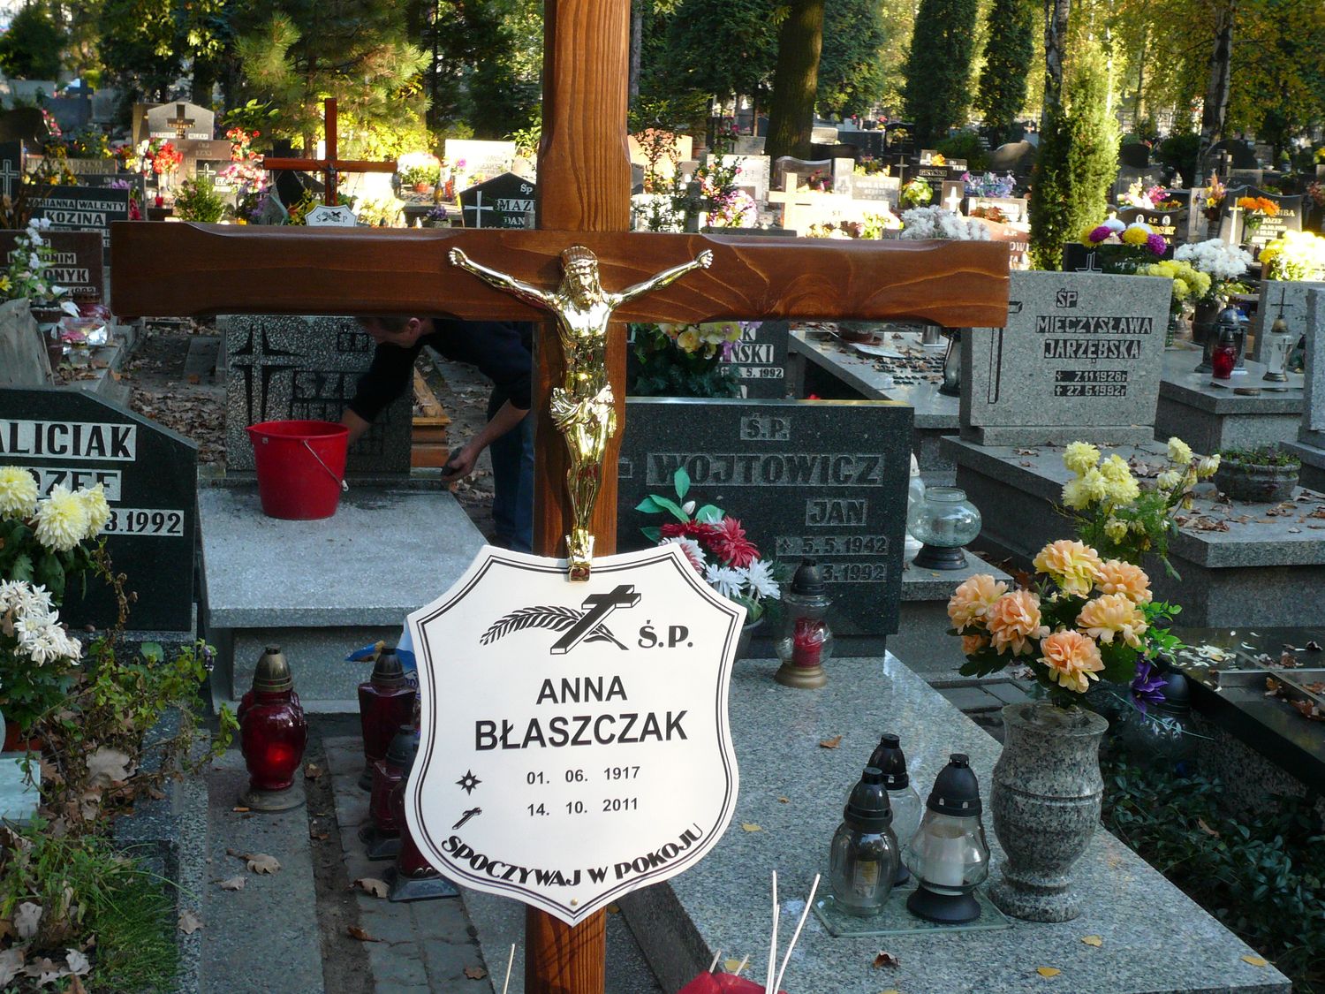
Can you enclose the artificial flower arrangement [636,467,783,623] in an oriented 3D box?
[{"bbox_3d":[0.096,0.098,3.800,0.301,0.317,0.250,0,11,-15],"label":"artificial flower arrangement"}]

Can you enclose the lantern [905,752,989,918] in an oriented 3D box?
[{"bbox_3d":[0.421,0.492,2.748,0.128,0.237,0.128,0,12,-15],"label":"lantern"}]

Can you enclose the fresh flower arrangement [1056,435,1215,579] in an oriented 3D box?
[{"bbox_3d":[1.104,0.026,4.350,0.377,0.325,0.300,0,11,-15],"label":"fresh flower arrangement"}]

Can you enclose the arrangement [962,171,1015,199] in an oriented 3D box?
[{"bbox_3d":[3.657,-3.494,21.000,0.630,0.297,0.380,0,11,-15],"label":"arrangement"}]

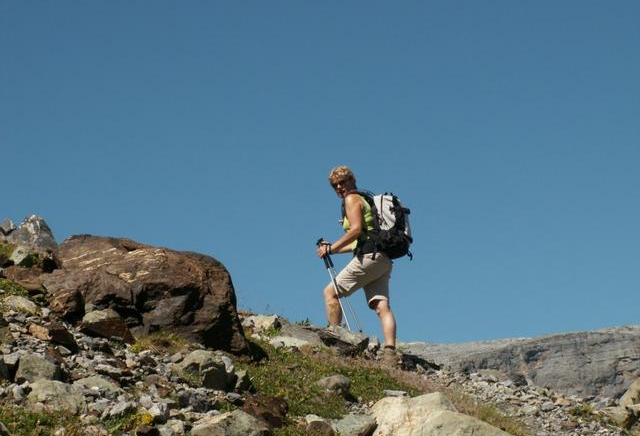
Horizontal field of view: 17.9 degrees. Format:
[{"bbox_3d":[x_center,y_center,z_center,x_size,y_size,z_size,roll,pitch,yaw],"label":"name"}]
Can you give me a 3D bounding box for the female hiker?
[{"bbox_3d":[0.309,0.381,16.300,0.680,1.600,0.520,-1,-7,6],"label":"female hiker"}]

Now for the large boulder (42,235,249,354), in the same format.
[{"bbox_3d":[-1.321,0.579,15.400,1.560,0.900,1.150,0,-7,0],"label":"large boulder"}]

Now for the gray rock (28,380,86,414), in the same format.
[{"bbox_3d":[-1.723,1.167,13.300,0.390,0.240,0.310,0,-7,0],"label":"gray rock"}]

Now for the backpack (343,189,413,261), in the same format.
[{"bbox_3d":[0.477,0.060,16.300,0.440,0.530,0.340,-12,-7,4],"label":"backpack"}]

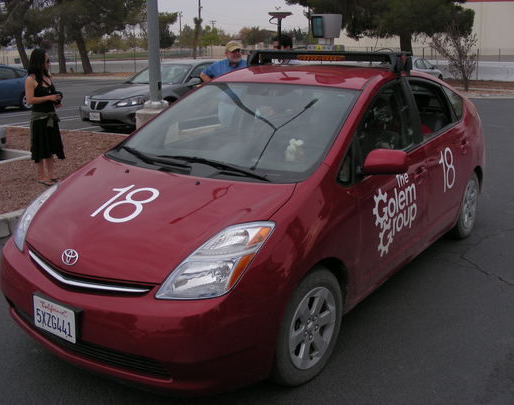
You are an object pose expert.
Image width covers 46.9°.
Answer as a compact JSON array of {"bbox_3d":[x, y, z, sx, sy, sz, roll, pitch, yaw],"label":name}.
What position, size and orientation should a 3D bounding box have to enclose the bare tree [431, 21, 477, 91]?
[{"bbox_3d":[6.430,-4.720,19.300,1.500,2.350,1.500,-1,15,0],"label":"bare tree"}]

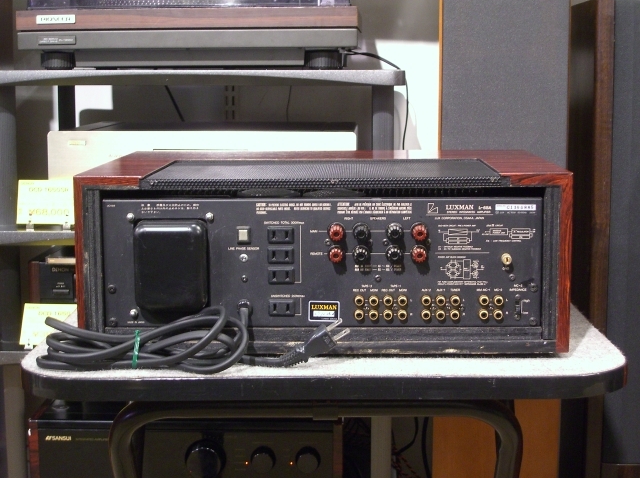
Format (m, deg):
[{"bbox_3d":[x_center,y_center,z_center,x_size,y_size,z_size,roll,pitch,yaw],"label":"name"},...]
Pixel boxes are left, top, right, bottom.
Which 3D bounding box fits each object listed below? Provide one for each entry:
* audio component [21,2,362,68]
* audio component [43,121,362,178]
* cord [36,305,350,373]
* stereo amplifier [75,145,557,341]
[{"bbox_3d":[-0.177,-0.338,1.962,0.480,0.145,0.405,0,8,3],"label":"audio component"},{"bbox_3d":[-0.156,-0.106,1.937,0.434,0.135,0.335,0,8,3],"label":"audio component"},{"bbox_3d":[-0.123,0.091,1.222,0.296,0.061,0.085,0,8,2],"label":"cord"},{"bbox_3d":[0.009,0.002,1.421,0.485,0.181,0.385,0,8,2],"label":"stereo amplifier"}]

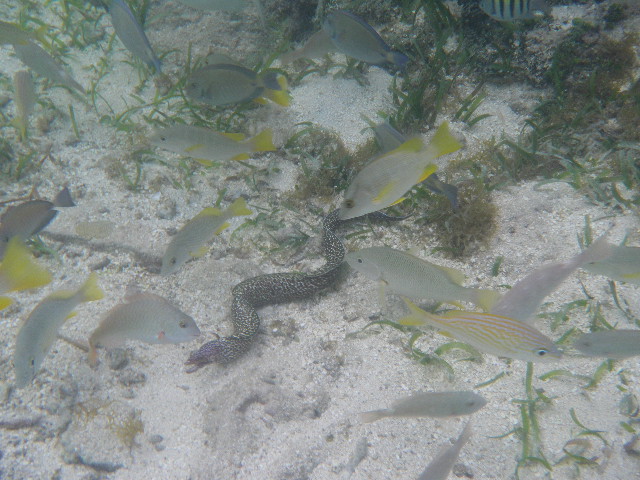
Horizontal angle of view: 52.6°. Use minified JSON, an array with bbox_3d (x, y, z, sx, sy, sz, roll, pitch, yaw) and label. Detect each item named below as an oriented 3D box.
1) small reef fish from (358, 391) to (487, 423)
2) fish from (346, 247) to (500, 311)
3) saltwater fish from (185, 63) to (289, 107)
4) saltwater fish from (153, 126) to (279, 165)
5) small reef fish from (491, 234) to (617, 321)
[{"bbox_3d":[0.179,0.288,1.120,0.218,0.059,0.030,-6,44,-3],"label":"small reef fish"},{"bbox_3d":[0.195,0.073,1.220,0.295,0.091,0.041,15,46,9],"label":"fish"},{"bbox_3d":[-0.202,-0.372,1.550,0.234,0.108,0.033,-6,44,-4],"label":"saltwater fish"},{"bbox_3d":[-0.243,-0.214,1.450,0.277,0.083,0.039,3,44,2],"label":"saltwater fish"},{"bbox_3d":[0.422,0.073,1.180,0.294,0.088,0.044,-32,51,-15],"label":"small reef fish"}]

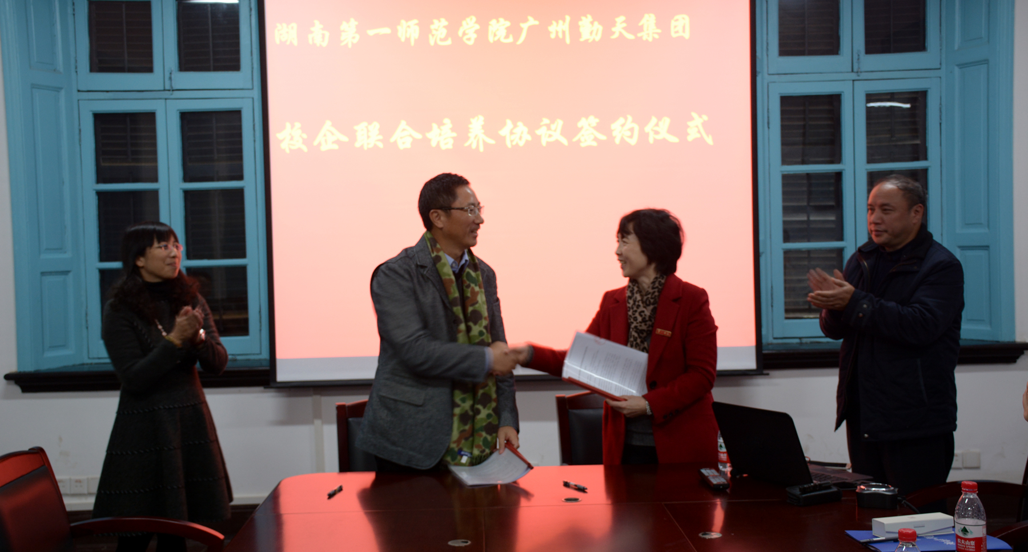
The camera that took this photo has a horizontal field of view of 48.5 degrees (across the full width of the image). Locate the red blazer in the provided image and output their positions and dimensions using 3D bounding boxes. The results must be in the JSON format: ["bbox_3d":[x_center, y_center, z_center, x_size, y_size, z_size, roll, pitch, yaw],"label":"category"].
[{"bbox_3d":[0.365,0.372,3.740,0.560,0.740,0.420,0,3,29],"label":"red blazer"}]

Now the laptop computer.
[{"bbox_3d":[0.811,0.483,3.344,0.313,0.228,0.335,-3,3,-29],"label":"laptop computer"}]

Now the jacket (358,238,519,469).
[{"bbox_3d":[-0.235,0.257,3.730,0.530,0.760,0.420,-3,3,-36],"label":"jacket"}]

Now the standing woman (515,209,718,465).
[{"bbox_3d":[0.365,0.567,3.740,0.580,1.560,0.460,0,3,29],"label":"standing woman"}]

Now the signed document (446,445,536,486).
[{"bbox_3d":[-0.076,0.577,3.500,0.205,0.070,0.300,-2,2,-15],"label":"signed document"}]

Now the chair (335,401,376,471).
[{"bbox_3d":[-0.380,0.900,3.970,0.590,0.910,0.600,-1,2,-1],"label":"chair"}]

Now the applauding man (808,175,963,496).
[{"bbox_3d":[1.180,0.506,3.700,0.520,1.650,0.510,-3,3,-38],"label":"applauding man"}]

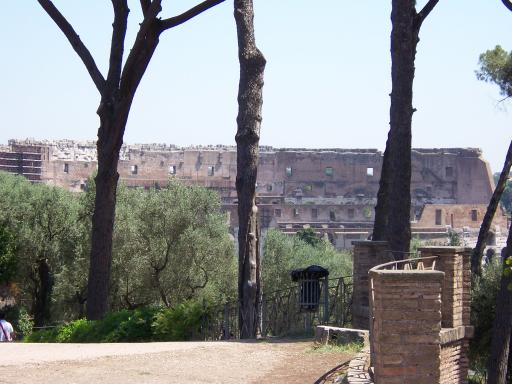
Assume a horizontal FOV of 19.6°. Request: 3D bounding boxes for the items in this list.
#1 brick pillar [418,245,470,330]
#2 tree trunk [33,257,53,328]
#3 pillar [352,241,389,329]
[{"bbox_3d":[2.140,1.080,16.650,0.500,0.900,0.480,0,-1,23],"label":"brick pillar"},{"bbox_3d":[-5.200,2.450,36.000,0.480,1.750,0.480,0,-1,0],"label":"tree trunk"},{"bbox_3d":[1.486,1.227,19.200,0.470,1.180,0.460,0,-1,6],"label":"pillar"}]

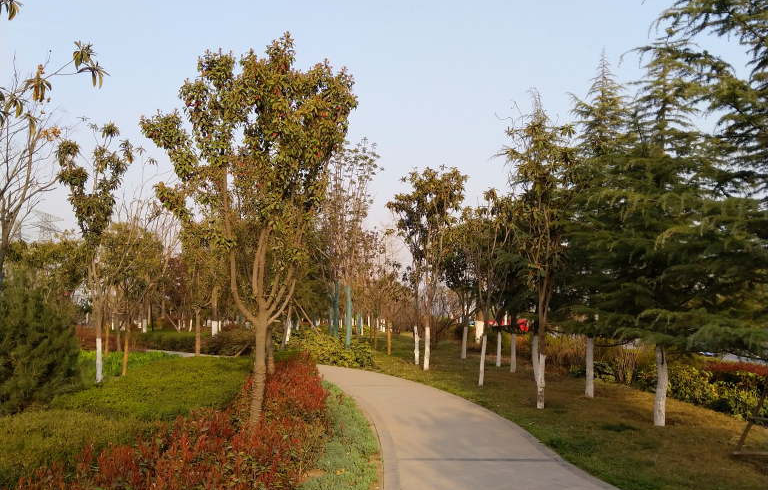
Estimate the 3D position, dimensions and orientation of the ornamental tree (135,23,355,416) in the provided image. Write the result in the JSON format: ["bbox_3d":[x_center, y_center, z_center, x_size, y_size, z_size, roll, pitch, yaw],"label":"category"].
[{"bbox_3d":[-1.345,0.019,7.327,2.059,4.355,1.894,0,-5,0],"label":"ornamental tree"}]

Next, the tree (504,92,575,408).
[{"bbox_3d":[2.516,0.032,11.969,1.087,5.148,1.000,0,-5,0],"label":"tree"}]

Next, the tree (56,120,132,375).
[{"bbox_3d":[-5.635,0.202,14.438,1.463,5.245,1.346,0,-5,0],"label":"tree"}]

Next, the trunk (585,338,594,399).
[{"bbox_3d":[3.667,2.171,13.200,0.155,1.104,0.150,0,-5,0],"label":"trunk"}]

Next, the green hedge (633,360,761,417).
[{"bbox_3d":[5.600,2.299,12.245,1.000,0.680,4.200,0,-5,0],"label":"green hedge"}]

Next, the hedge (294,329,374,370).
[{"bbox_3d":[-1.600,3.063,22.116,2.500,0.900,2.400,0,-5,0],"label":"hedge"}]

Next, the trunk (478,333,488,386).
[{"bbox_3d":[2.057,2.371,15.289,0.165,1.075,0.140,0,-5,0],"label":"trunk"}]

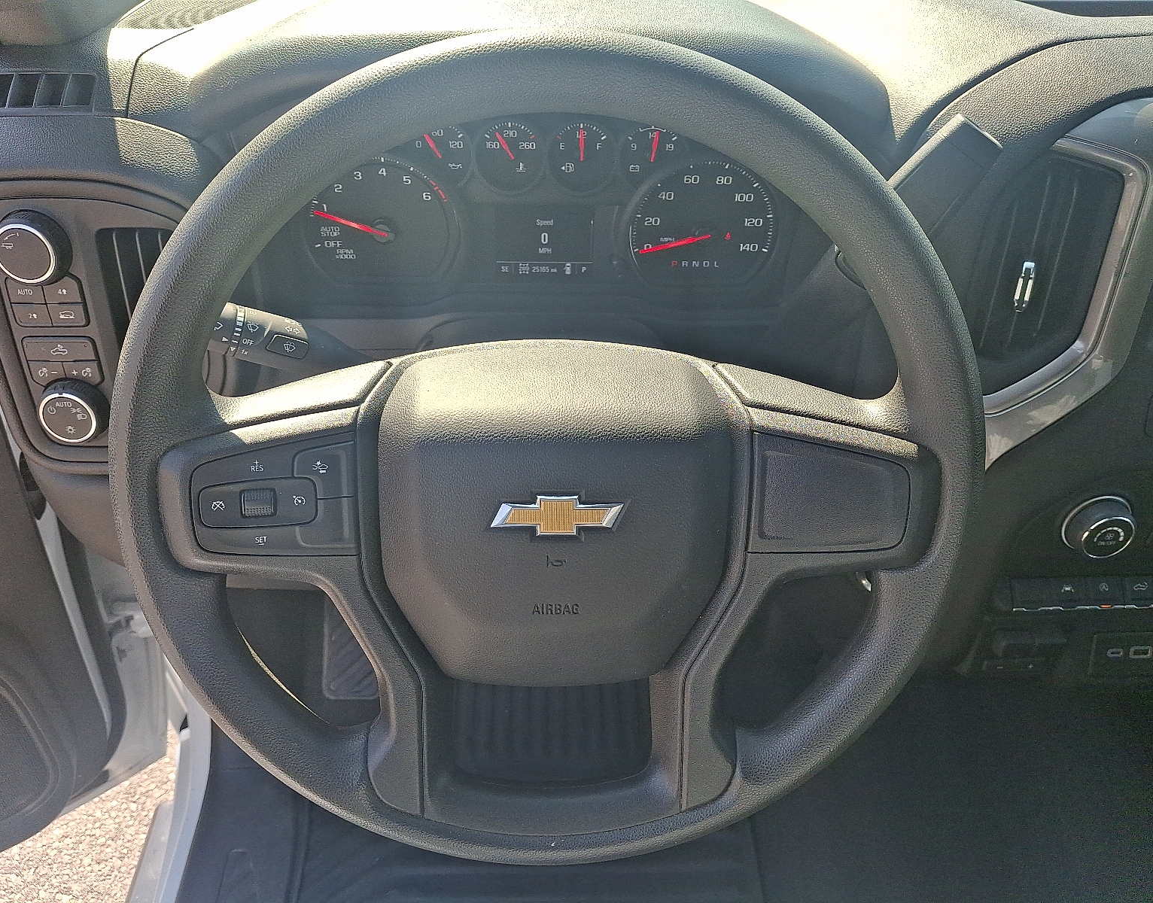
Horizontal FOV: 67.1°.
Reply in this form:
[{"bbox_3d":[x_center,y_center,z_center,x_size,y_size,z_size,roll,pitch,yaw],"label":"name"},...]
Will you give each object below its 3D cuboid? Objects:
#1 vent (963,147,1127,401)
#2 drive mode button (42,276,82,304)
[{"bbox_3d":[0.310,-0.123,0.591,0.083,0.163,0.030,1,26,0],"label":"vent"},{"bbox_3d":[-0.340,-0.107,0.578,0.024,0.018,0.009,0,27,-2],"label":"drive mode button"}]

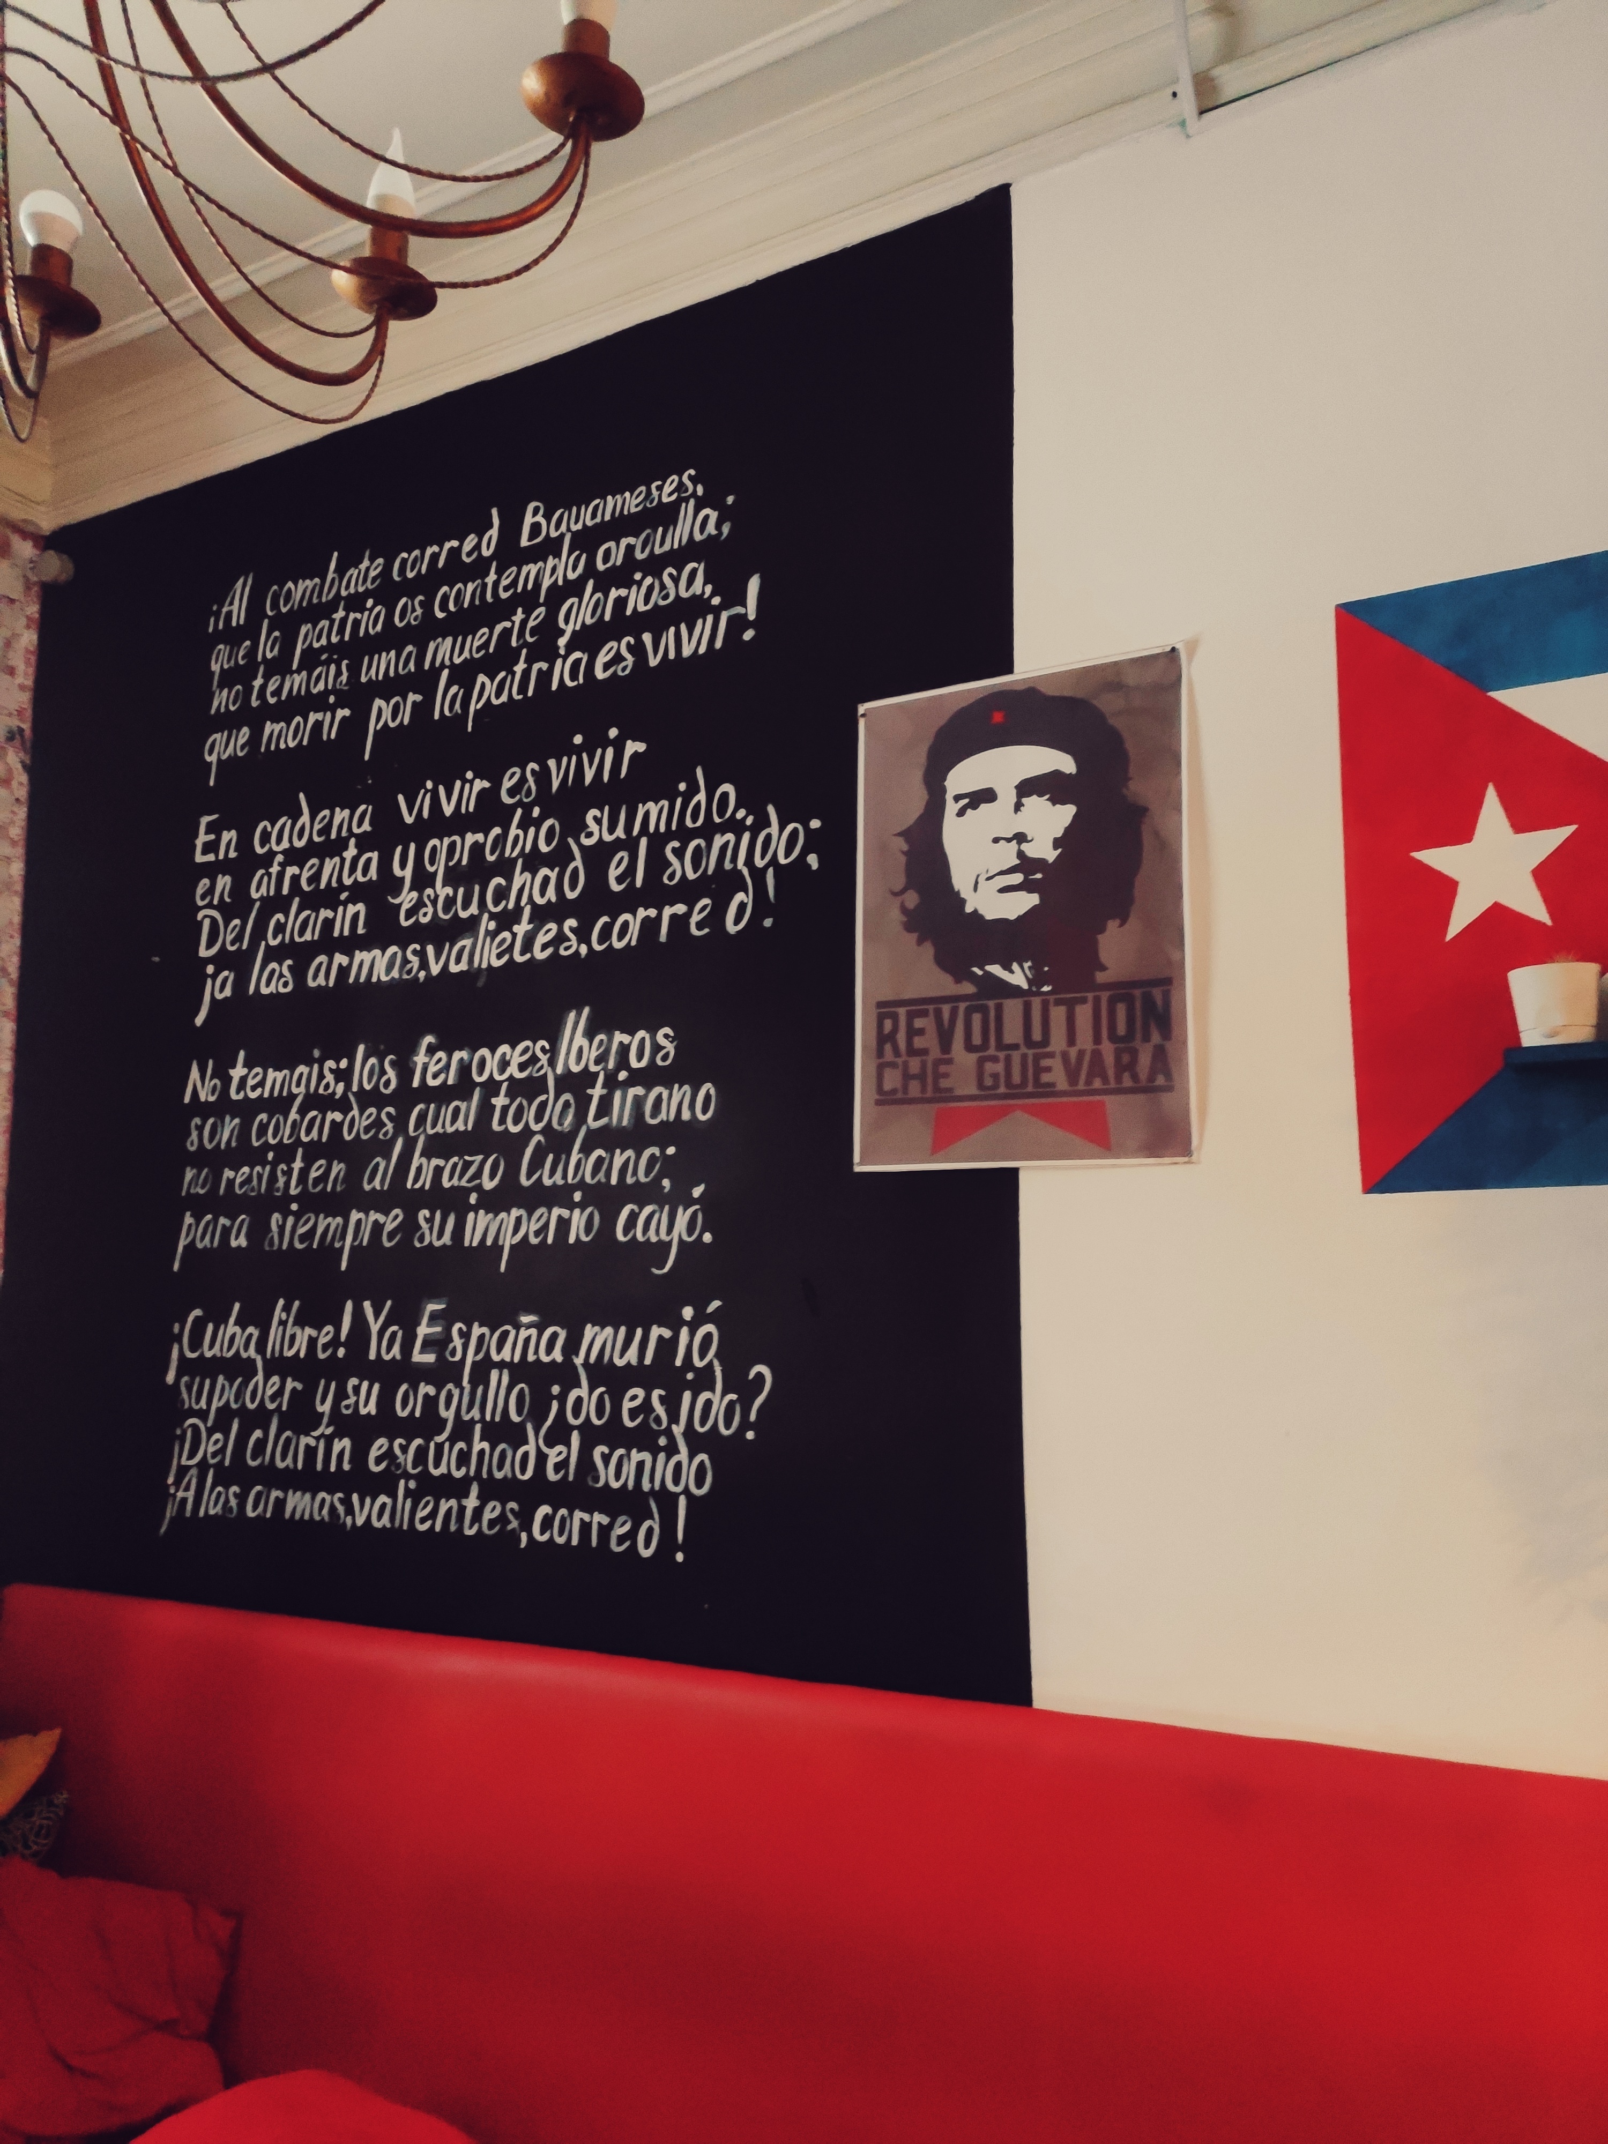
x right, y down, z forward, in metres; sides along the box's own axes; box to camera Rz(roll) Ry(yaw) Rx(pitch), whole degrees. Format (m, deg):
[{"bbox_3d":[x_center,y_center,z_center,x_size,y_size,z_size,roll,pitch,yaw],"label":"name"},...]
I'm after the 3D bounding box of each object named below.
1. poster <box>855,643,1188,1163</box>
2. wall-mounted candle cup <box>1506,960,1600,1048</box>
[{"bbox_3d":[0.246,-0.185,1.839,0.416,0.597,0.010,-4,-8,28],"label":"poster"},{"bbox_3d":[0.726,-0.060,1.494,0.081,0.076,0.081,-4,-8,28],"label":"wall-mounted candle cup"}]

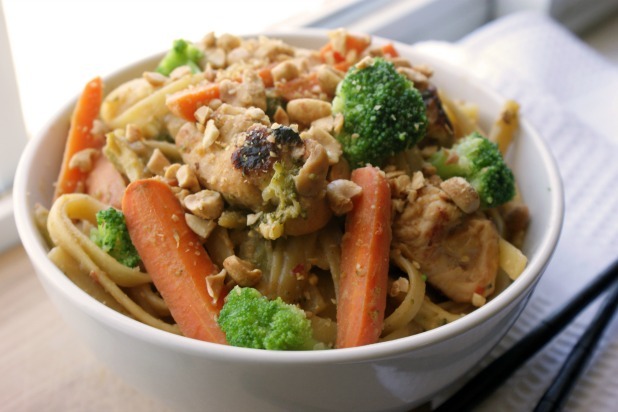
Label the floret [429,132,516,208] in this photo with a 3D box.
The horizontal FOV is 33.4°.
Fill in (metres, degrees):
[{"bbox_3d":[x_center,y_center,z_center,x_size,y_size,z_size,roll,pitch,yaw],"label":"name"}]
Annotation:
[{"bbox_3d":[0.052,-0.011,0.326,0.026,0.018,0.019,26,45,28],"label":"floret"}]

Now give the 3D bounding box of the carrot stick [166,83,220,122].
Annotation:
[{"bbox_3d":[-0.032,-0.034,0.331,0.023,0.009,0.010,-16,41,-14],"label":"carrot stick"}]

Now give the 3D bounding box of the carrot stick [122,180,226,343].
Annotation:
[{"bbox_3d":[-0.037,0.018,0.299,0.015,0.013,0.059,-15,59,-19],"label":"carrot stick"}]

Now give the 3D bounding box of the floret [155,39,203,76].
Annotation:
[{"bbox_3d":[-0.045,-0.051,0.359,0.017,0.015,0.015,1,39,0],"label":"floret"}]

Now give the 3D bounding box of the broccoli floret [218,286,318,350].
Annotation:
[{"bbox_3d":[-0.011,0.032,0.283,0.027,0.019,0.020,1,39,0],"label":"broccoli floret"}]

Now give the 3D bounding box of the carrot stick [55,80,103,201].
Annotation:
[{"bbox_3d":[-0.076,-0.021,0.345,0.011,0.010,0.046,5,63,4],"label":"carrot stick"}]

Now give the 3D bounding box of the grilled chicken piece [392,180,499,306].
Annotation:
[{"bbox_3d":[0.042,0.011,0.308,0.028,0.021,0.035,-13,80,-18],"label":"grilled chicken piece"}]

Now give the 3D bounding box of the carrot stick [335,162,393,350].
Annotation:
[{"bbox_3d":[0.017,0.017,0.299,0.013,0.012,0.060,3,59,2],"label":"carrot stick"}]

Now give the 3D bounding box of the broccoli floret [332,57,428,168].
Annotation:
[{"bbox_3d":[0.022,-0.029,0.320,0.028,0.027,0.028,1,39,0],"label":"broccoli floret"}]

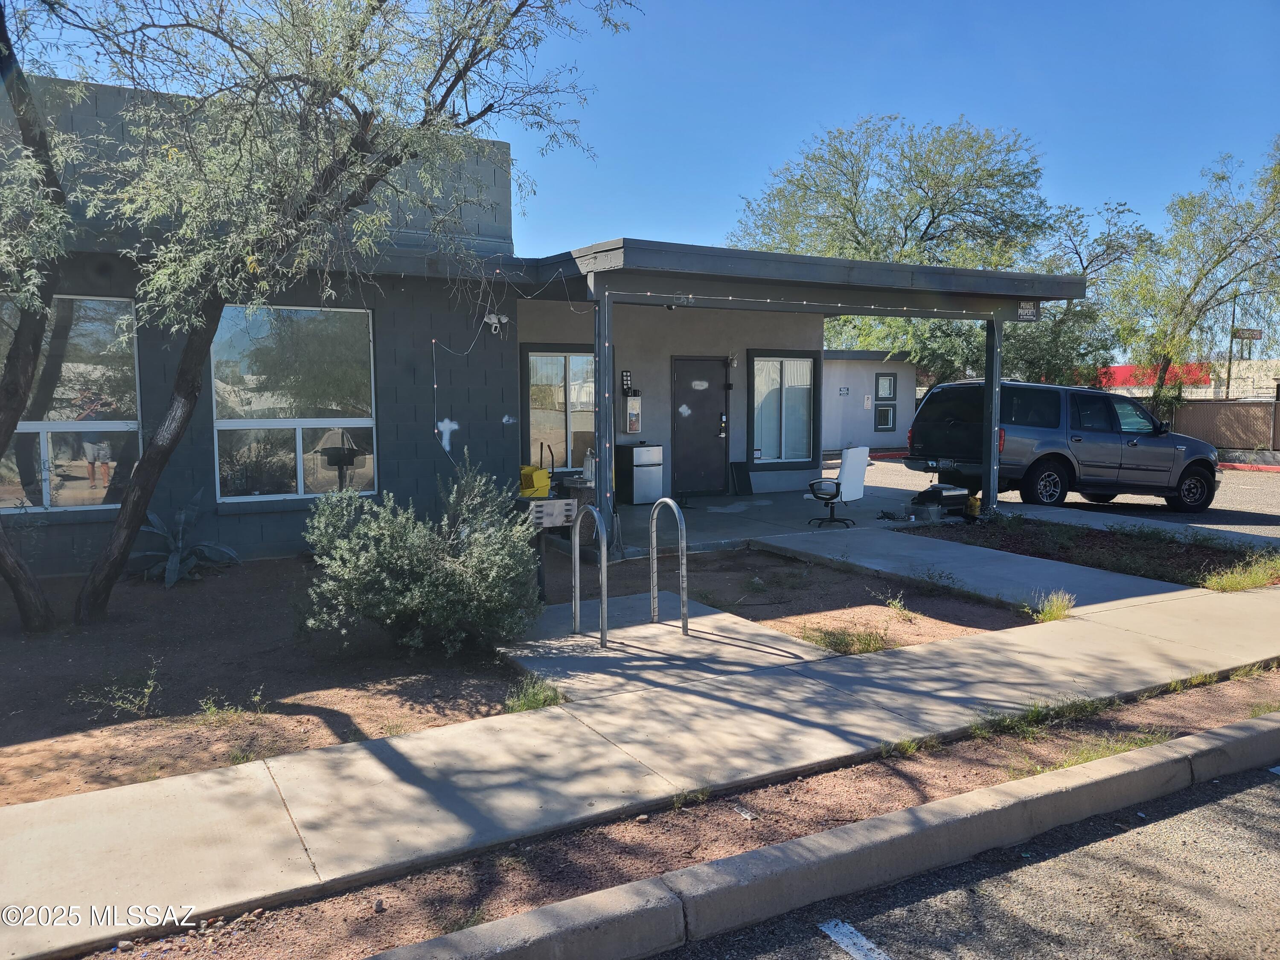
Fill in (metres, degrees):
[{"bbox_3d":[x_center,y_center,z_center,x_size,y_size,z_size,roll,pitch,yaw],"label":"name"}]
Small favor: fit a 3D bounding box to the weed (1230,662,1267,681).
[{"bbox_3d":[3.577,1.118,5.465,0.294,0.085,0.110,-3,5,-27],"label":"weed"}]

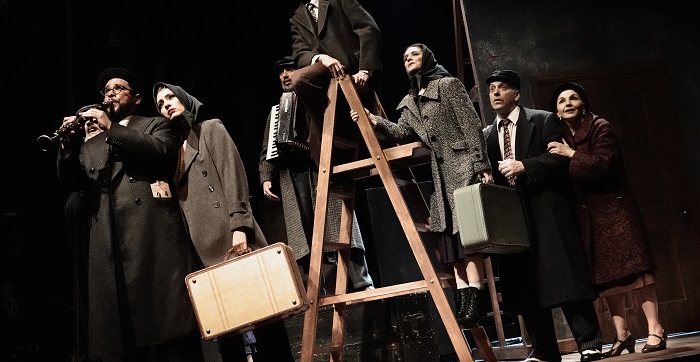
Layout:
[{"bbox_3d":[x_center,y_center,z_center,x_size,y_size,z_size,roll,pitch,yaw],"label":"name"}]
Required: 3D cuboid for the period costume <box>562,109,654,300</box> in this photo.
[{"bbox_3d":[1.474,0.102,5.567,0.388,1.038,0.466,0,-14,-40],"label":"period costume"}]

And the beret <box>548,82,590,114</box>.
[{"bbox_3d":[1.333,-0.510,5.900,0.250,0.150,0.250,-10,-34,12],"label":"beret"}]

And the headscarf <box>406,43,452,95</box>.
[{"bbox_3d":[0.463,-0.660,5.700,0.260,0.290,0.210,2,-14,-44],"label":"headscarf"}]

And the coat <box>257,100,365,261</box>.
[{"bbox_3d":[-0.265,-0.020,6.614,0.640,1.125,0.446,-11,-11,11],"label":"coat"}]

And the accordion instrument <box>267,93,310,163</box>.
[{"bbox_3d":[-0.384,-0.363,6.600,0.400,0.460,0.210,4,-10,10],"label":"accordion instrument"}]

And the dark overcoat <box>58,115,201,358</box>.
[{"bbox_3d":[-1.085,0.273,4.780,0.620,1.160,0.450,-14,-12,29],"label":"dark overcoat"}]

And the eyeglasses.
[{"bbox_3d":[-1.117,-0.420,4.693,0.142,0.048,0.142,-14,-11,24],"label":"eyeglasses"}]

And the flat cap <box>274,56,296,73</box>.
[{"bbox_3d":[-0.417,-0.817,6.682,0.205,0.115,0.270,-12,-11,17],"label":"flat cap"}]

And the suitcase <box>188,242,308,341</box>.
[{"bbox_3d":[-0.499,0.546,4.770,0.518,0.335,0.172,-20,-16,5],"label":"suitcase"}]

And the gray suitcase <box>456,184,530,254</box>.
[{"bbox_3d":[0.798,0.211,5.420,0.175,0.335,0.420,-19,-18,40],"label":"gray suitcase"}]

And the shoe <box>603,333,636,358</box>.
[{"bbox_3d":[1.513,0.924,5.491,0.215,0.125,0.080,-4,-12,-27],"label":"shoe"}]

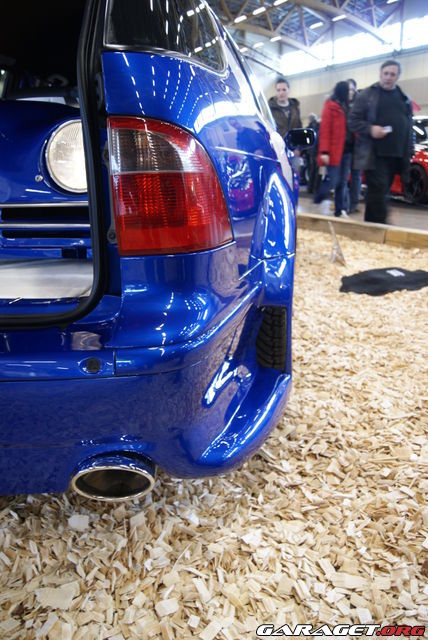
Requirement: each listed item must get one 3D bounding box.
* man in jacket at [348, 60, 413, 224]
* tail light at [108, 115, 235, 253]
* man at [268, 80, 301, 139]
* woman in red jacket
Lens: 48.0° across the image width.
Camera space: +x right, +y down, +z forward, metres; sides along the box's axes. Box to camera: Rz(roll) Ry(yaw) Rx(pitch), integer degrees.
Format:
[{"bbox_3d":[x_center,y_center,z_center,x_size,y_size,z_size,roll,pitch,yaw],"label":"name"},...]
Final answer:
[{"bbox_3d":[1.855,-1.913,5.347,0.580,1.750,0.400,-11,21,-23],"label":"man in jacket"},{"bbox_3d":[-0.081,-0.263,0.930,0.205,0.250,0.140,1,20,9],"label":"tail light"},{"bbox_3d":[0.977,-2.334,6.616,0.500,1.770,0.320,-3,20,0],"label":"man"},{"bbox_3d":[1.544,-2.152,6.212,0.500,1.650,0.460,5,21,21],"label":"woman in red jacket"}]

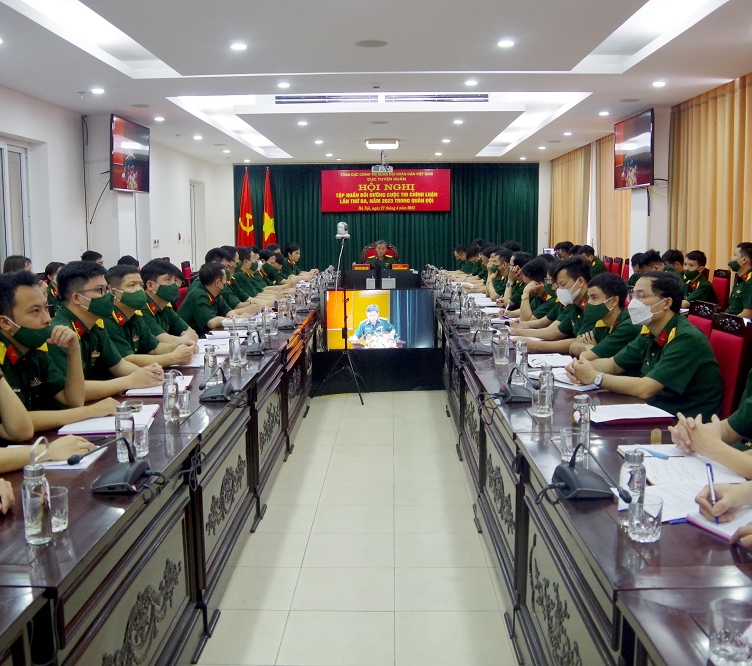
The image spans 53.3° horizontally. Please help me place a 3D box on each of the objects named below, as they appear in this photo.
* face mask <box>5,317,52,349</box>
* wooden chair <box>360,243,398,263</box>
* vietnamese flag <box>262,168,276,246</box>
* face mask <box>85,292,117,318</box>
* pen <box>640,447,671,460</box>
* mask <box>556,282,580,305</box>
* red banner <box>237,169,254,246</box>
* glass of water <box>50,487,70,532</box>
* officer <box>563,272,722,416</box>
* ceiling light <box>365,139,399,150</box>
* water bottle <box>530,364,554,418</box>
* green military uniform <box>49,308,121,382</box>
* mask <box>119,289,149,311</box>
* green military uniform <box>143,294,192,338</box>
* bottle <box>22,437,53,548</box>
[{"bbox_3d":[-1.344,-0.002,2.900,0.120,0.125,0.140,1,8,9],"label":"face mask"},{"bbox_3d":[0.083,-0.697,11.414,0.640,1.200,0.600,0,8,1],"label":"wooden chair"},{"bbox_3d":[-1.998,-2.205,14.120,0.380,1.750,0.280,0,8,1],"label":"vietnamese flag"},{"bbox_3d":[-1.172,-0.117,3.200,0.090,0.115,0.145,6,9,18],"label":"face mask"},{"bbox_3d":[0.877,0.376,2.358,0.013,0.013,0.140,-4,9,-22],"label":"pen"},{"bbox_3d":[1.078,-0.224,4.200,0.090,0.120,0.145,-18,14,-20],"label":"mask"},{"bbox_3d":[-2.431,-2.205,14.120,0.380,1.750,0.280,0,8,1],"label":"red banner"},{"bbox_3d":[-0.819,0.445,1.882,0.082,0.090,0.082,0,8,1],"label":"glass of water"},{"bbox_3d":[1.226,0.376,3.516,0.720,1.310,0.540,-2,8,-7],"label":"officer"},{"bbox_3d":[0.086,-2.723,10.800,0.490,0.100,0.450,0,8,1],"label":"ceiling light"},{"bbox_3d":[0.678,0.226,2.970,0.064,0.195,0.064,0,8,1],"label":"water bottle"},{"bbox_3d":[-1.412,0.164,3.716,0.370,0.550,0.470,2,9,17],"label":"green military uniform"},{"bbox_3d":[-1.365,-0.189,4.220,0.110,0.125,0.140,3,9,23],"label":"mask"},{"bbox_3d":[-1.366,0.019,4.836,0.350,0.550,0.470,3,9,21],"label":"green military uniform"},{"bbox_3d":[-0.801,0.370,1.765,0.066,0.245,0.066,0,8,1],"label":"bottle"}]

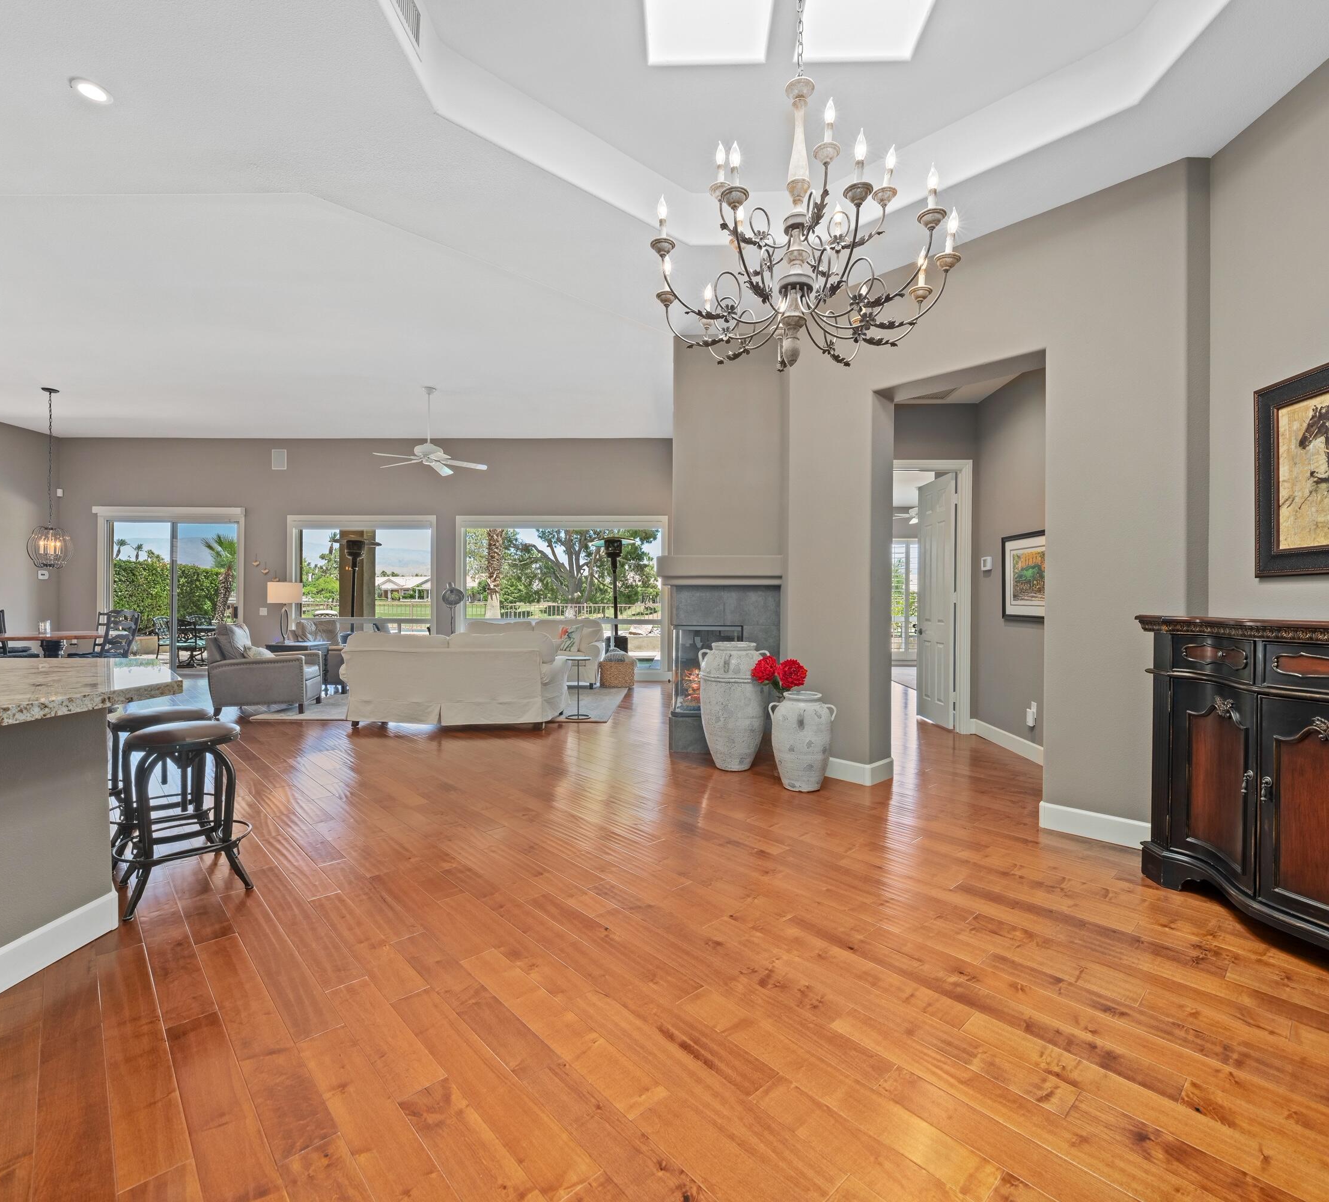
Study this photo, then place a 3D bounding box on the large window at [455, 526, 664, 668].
[{"bbox_3d":[-1.580,-0.080,9.960,3.180,2.320,0.130,0,0,1],"label":"large window"}]

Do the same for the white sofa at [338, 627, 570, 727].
[{"bbox_3d":[-2.070,0.747,6.585,2.100,0.920,0.920,0,0,3],"label":"white sofa"}]

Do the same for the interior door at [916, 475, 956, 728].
[{"bbox_3d":[2.700,0.013,6.450,0.045,2.390,0.800,0,0,0],"label":"interior door"}]

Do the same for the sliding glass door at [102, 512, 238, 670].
[{"bbox_3d":[-7.320,-0.023,9.680,2.050,2.420,0.130,0,0,0],"label":"sliding glass door"}]

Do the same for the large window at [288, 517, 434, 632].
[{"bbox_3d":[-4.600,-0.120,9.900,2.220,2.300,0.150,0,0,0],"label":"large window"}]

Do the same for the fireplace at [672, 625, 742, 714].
[{"bbox_3d":[0.355,0.564,5.574,0.570,0.740,0.580,0,0,0],"label":"fireplace"}]

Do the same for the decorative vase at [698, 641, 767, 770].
[{"bbox_3d":[0.513,0.770,4.820,0.525,0.920,0.490,0,0,0],"label":"decorative vase"}]

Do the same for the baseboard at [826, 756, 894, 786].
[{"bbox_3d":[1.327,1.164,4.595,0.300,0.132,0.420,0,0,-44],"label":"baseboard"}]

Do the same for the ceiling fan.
[{"bbox_3d":[-2.665,-1.973,7.337,1.290,0.880,1.290,0,0,0],"label":"ceiling fan"}]

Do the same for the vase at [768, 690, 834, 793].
[{"bbox_3d":[0.912,0.925,4.300,0.445,0.610,0.410,0,0,0],"label":"vase"}]

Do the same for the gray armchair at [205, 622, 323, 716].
[{"bbox_3d":[-4.370,0.723,7.175,0.900,0.960,0.740,0,0,-15],"label":"gray armchair"}]

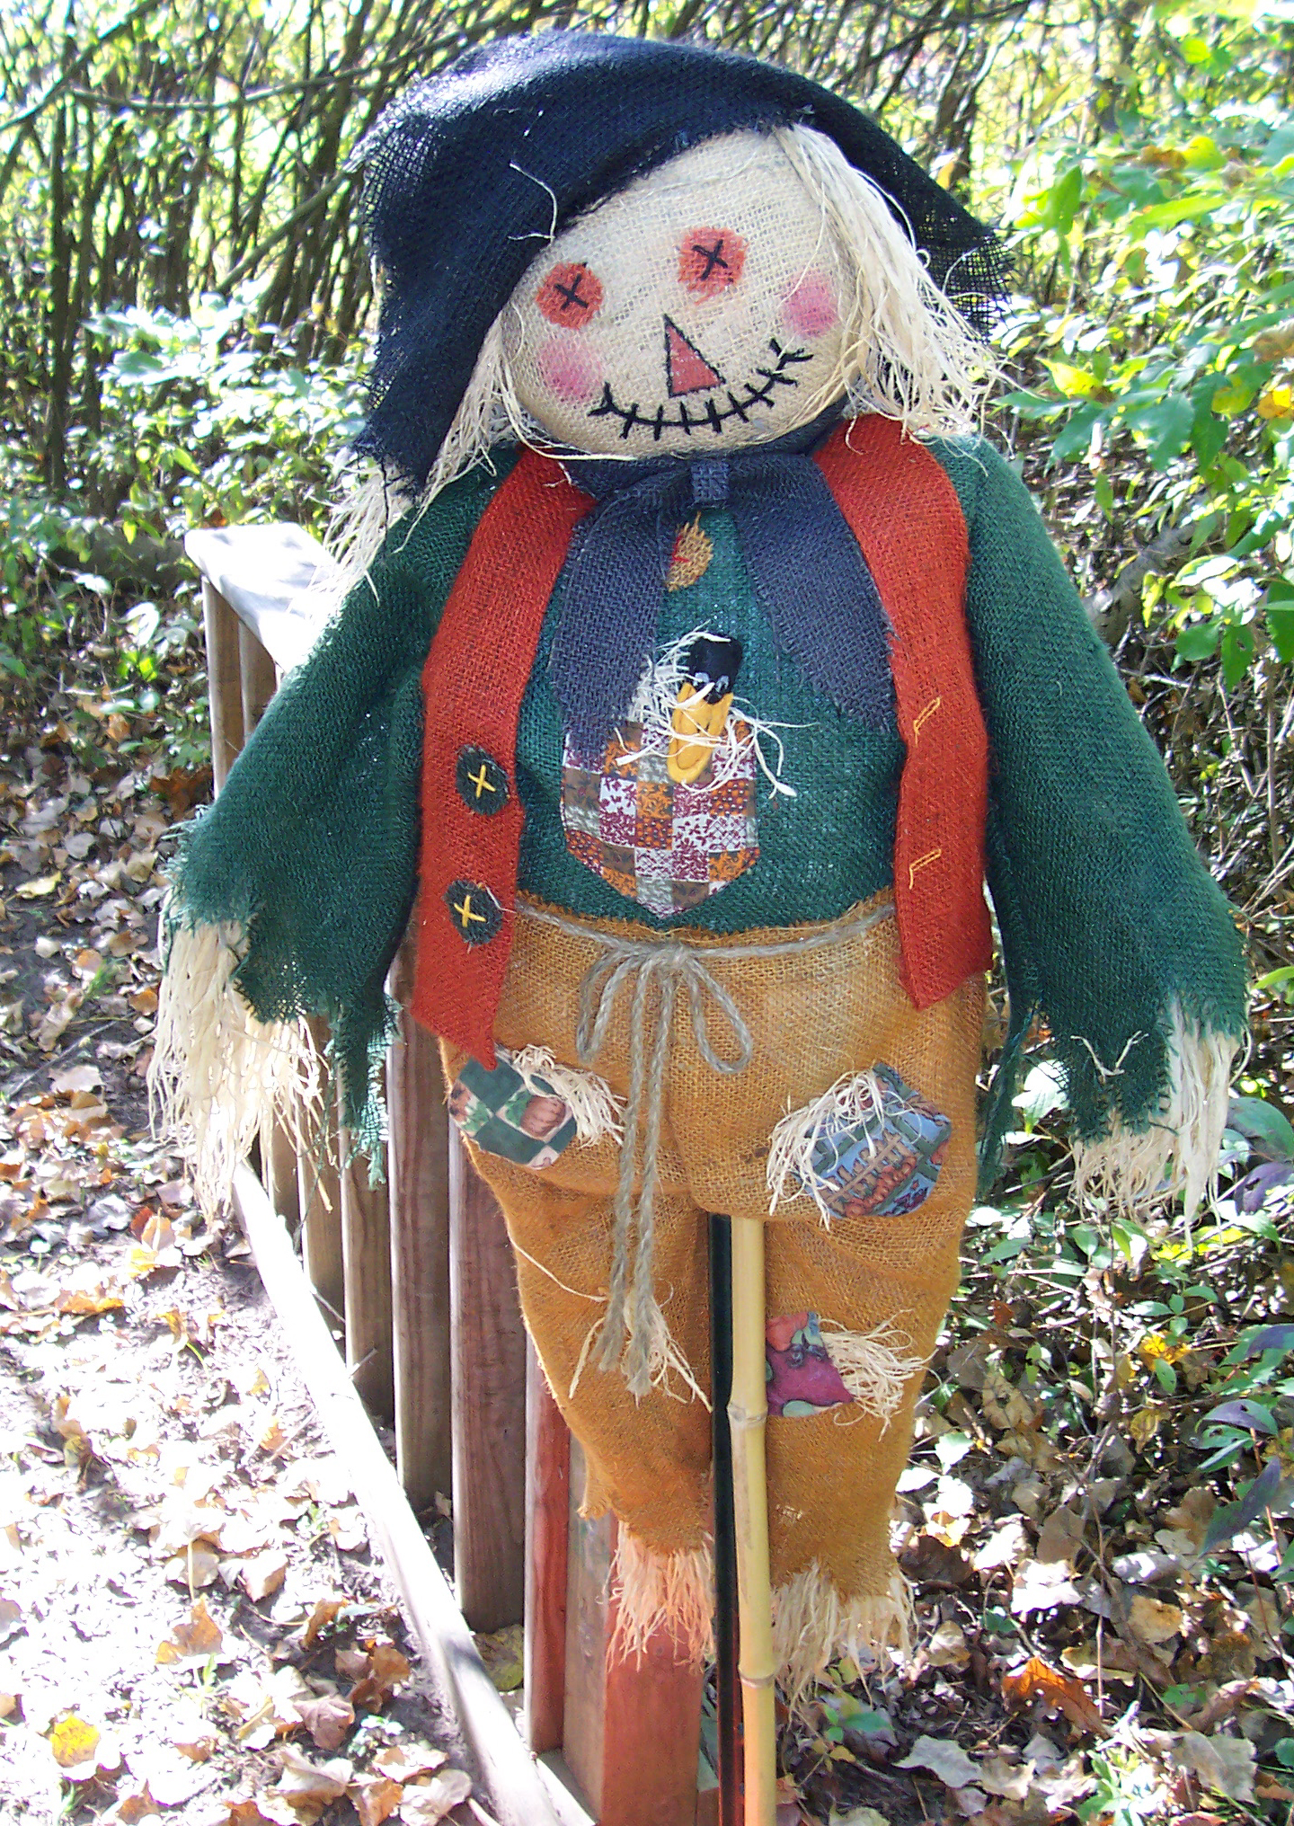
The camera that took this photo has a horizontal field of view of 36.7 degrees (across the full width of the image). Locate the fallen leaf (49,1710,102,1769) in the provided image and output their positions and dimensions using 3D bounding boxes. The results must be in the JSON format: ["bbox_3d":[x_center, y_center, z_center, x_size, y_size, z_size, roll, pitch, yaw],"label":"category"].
[{"bbox_3d":[-0.556,0.805,1.900,0.050,0.015,0.068,-6,24,-19],"label":"fallen leaf"}]

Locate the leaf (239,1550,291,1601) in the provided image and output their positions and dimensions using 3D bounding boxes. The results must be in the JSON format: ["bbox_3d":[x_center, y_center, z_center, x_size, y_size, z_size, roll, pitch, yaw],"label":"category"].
[{"bbox_3d":[-0.396,0.688,2.026,0.047,0.022,0.058,-3,24,-10],"label":"leaf"}]

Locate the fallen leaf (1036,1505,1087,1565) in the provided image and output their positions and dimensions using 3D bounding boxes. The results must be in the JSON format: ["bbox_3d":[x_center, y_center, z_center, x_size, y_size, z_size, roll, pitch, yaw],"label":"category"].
[{"bbox_3d":[0.445,0.666,2.081,0.042,0.030,0.077,11,25,20],"label":"fallen leaf"}]

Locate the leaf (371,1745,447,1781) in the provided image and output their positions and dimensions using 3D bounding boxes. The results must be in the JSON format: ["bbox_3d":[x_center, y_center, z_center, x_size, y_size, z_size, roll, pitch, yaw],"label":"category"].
[{"bbox_3d":[-0.221,0.787,1.810,0.051,0.020,0.035,12,25,22],"label":"leaf"}]

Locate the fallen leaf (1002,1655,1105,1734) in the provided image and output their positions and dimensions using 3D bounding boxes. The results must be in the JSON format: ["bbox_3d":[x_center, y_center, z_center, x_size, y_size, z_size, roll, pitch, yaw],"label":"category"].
[{"bbox_3d":[0.394,0.750,1.877,0.105,0.035,0.055,10,25,19],"label":"fallen leaf"}]

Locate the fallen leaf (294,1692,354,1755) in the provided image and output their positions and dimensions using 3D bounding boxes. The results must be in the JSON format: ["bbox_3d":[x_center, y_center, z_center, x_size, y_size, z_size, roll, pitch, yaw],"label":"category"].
[{"bbox_3d":[-0.317,0.798,1.924,0.059,0.022,0.062,-3,23,-10],"label":"fallen leaf"}]

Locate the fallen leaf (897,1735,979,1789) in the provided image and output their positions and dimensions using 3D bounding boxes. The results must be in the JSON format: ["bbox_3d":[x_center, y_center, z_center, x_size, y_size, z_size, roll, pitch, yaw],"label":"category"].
[{"bbox_3d":[0.273,0.784,1.810,0.071,0.020,0.042,12,25,21],"label":"fallen leaf"}]

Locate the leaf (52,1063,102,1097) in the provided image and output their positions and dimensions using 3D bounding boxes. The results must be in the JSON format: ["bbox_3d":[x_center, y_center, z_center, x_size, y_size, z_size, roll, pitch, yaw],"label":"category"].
[{"bbox_3d":[-0.920,0.270,3.152,0.083,0.020,0.078,-5,24,-17],"label":"leaf"}]

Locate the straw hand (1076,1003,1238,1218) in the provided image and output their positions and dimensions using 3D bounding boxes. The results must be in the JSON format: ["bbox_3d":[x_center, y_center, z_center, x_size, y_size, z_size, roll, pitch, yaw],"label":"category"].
[{"bbox_3d":[0.346,0.137,1.330,0.100,0.135,0.065,2,22,0],"label":"straw hand"}]

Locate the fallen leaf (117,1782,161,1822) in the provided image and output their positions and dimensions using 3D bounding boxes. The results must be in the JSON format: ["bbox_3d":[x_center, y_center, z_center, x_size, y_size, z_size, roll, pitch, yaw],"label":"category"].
[{"bbox_3d":[-0.477,0.834,1.832,0.042,0.018,0.033,-5,24,-17],"label":"fallen leaf"}]

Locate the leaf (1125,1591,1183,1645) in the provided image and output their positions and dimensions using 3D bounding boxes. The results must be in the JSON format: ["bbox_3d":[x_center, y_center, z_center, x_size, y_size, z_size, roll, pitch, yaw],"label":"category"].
[{"bbox_3d":[0.540,0.751,2.077,0.062,0.020,0.066,9,24,18],"label":"leaf"}]

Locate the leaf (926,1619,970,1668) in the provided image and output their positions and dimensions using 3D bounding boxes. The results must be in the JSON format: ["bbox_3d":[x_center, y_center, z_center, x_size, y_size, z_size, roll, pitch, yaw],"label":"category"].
[{"bbox_3d":[0.297,0.726,1.939,0.039,0.025,0.047,3,23,3],"label":"leaf"}]

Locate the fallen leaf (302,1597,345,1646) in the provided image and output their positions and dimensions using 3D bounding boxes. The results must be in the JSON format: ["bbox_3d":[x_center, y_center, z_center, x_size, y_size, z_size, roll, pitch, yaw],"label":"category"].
[{"bbox_3d":[-0.327,0.714,1.967,0.032,0.025,0.055,6,24,9],"label":"fallen leaf"}]

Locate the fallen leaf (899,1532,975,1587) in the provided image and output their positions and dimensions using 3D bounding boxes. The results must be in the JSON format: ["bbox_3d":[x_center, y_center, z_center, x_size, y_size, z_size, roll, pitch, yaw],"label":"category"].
[{"bbox_3d":[0.319,0.712,2.147,0.083,0.025,0.063,6,23,10],"label":"fallen leaf"}]

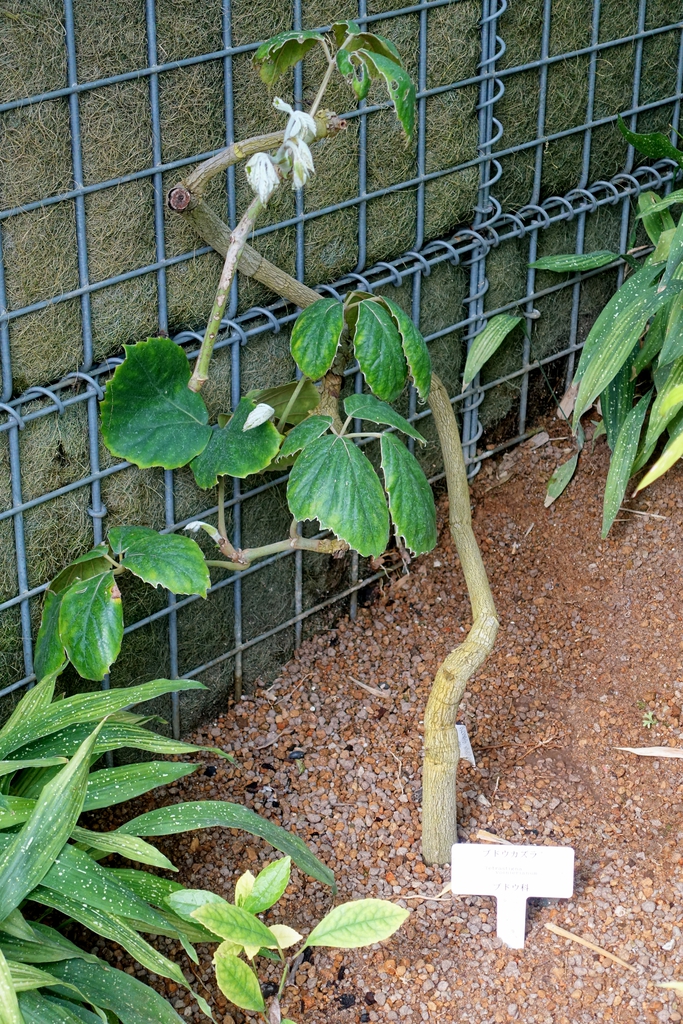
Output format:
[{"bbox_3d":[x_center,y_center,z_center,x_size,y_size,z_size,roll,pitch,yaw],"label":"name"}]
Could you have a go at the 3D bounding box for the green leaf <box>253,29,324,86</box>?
[{"bbox_3d":[-0.044,-0.376,1.530,0.057,0.038,0.042,22,18,12],"label":"green leaf"}]

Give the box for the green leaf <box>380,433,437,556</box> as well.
[{"bbox_3d":[0.064,-0.017,1.770,0.050,0.112,0.035,-16,14,-16],"label":"green leaf"}]

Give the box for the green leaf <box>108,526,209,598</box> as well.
[{"bbox_3d":[-0.178,0.049,1.800,0.097,0.066,0.035,6,-12,2],"label":"green leaf"}]

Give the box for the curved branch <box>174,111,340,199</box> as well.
[{"bbox_3d":[-0.071,-0.301,1.558,0.142,0.058,0.035,-5,28,-11],"label":"curved branch"}]

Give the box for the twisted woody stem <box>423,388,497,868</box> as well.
[{"bbox_3d":[0.114,0.122,1.883,0.080,0.520,0.100,0,28,0],"label":"twisted woody stem"}]

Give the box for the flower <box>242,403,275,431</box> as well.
[{"bbox_3d":[-0.078,-0.089,1.730,0.029,0.025,0.020,0,28,0],"label":"flower"}]

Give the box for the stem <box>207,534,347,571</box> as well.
[{"bbox_3d":[-0.065,0.041,1.850,0.138,0.036,0.035,0,28,0],"label":"stem"}]

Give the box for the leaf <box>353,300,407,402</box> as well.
[{"bbox_3d":[0.033,-0.138,1.590,0.042,0.086,0.030,-16,0,-9],"label":"leaf"}]

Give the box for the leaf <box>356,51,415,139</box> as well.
[{"bbox_3d":[0.036,-0.344,1.520,0.034,0.074,0.034,-23,-3,-34],"label":"leaf"}]

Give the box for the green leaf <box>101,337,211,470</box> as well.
[{"bbox_3d":[-0.158,-0.090,1.550,0.108,0.095,0.028,37,0,25],"label":"green leaf"}]

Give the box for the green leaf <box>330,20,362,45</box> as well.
[{"bbox_3d":[0.004,-0.430,1.660,0.032,0.024,0.035,0,28,0],"label":"green leaf"}]

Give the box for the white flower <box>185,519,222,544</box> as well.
[{"bbox_3d":[-0.135,0.020,1.810,0.036,0.021,0.018,0,28,0],"label":"white flower"}]

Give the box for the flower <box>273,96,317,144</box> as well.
[{"bbox_3d":[-0.042,-0.351,1.660,0.038,0.042,0.030,0,28,0],"label":"flower"}]

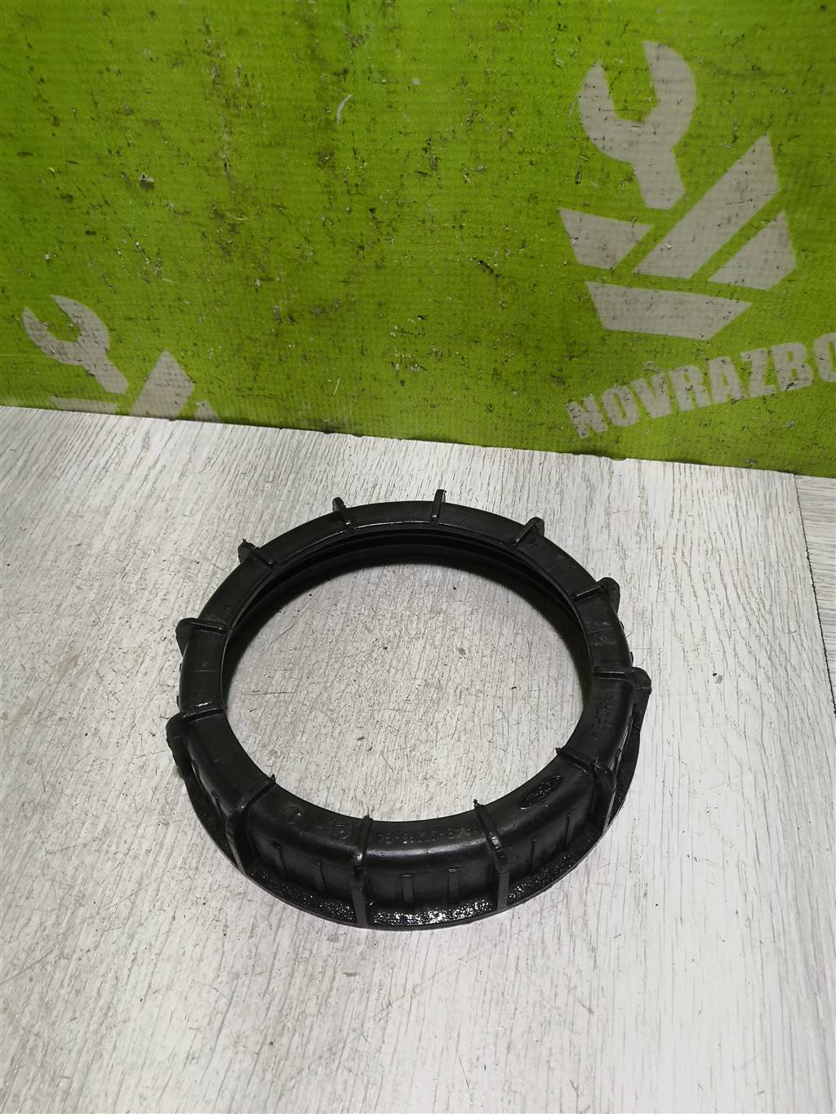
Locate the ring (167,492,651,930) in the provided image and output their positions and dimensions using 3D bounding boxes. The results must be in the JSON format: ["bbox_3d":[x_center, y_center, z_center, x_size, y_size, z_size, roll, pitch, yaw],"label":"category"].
[{"bbox_3d":[-0.004,0.038,0.287,0.157,0.027,0.157,-1,47,1],"label":"ring"}]

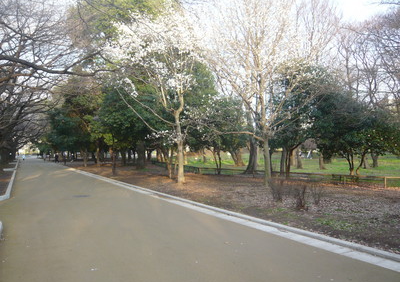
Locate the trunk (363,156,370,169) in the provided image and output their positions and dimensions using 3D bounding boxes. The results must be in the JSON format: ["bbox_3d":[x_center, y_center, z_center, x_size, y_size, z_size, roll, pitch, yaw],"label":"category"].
[{"bbox_3d":[15.955,2.060,31.000,0.680,1.342,0.650,0,-2,0],"label":"trunk"}]

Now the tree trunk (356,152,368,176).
[{"bbox_3d":[11.242,1.557,22.595,0.761,1.660,0.457,0,-2,0],"label":"tree trunk"}]

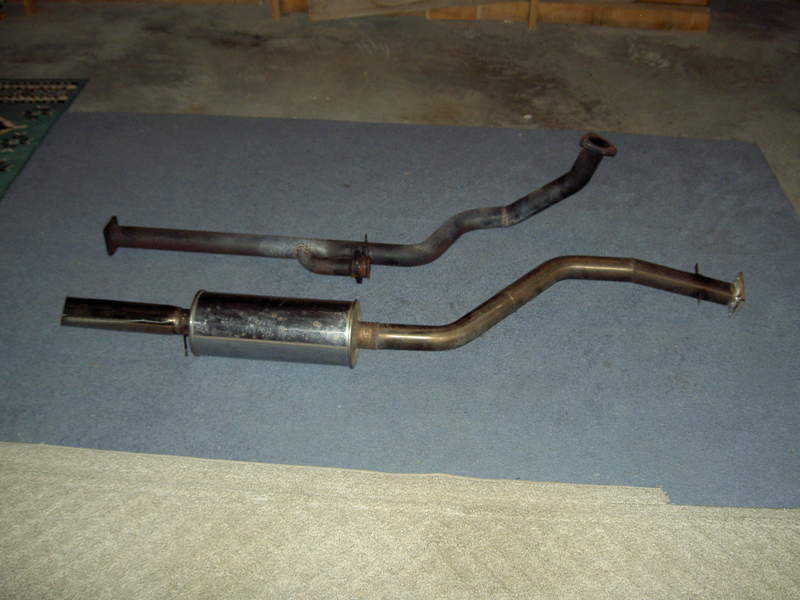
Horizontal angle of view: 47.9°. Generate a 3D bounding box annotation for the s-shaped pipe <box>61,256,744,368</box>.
[{"bbox_3d":[0.019,0.020,2.476,1.929,0.180,0.378,-3,37,-6],"label":"s-shaped pipe"}]

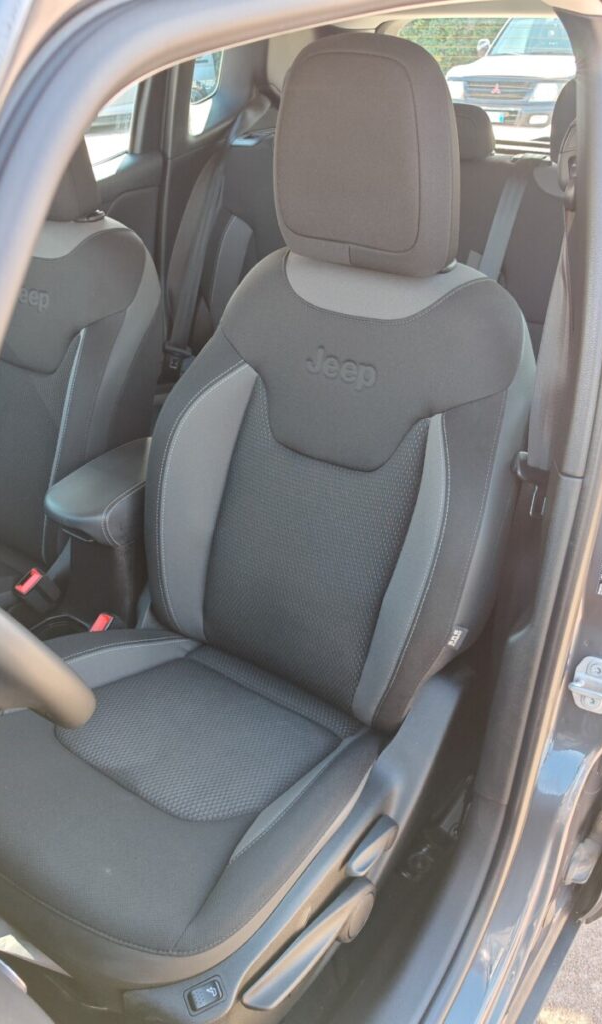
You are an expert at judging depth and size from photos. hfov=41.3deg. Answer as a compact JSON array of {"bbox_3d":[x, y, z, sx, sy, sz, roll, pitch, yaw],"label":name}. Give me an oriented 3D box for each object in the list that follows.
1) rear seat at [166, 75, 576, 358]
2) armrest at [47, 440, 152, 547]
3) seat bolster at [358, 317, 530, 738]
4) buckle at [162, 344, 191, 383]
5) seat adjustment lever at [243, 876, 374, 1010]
[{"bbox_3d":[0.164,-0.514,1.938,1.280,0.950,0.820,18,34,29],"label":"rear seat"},{"bbox_3d":[-0.289,-0.050,1.429,0.150,0.085,0.320,18,34,29],"label":"armrest"},{"bbox_3d":[0.217,0.031,1.198,0.125,0.600,0.190,18,14,29],"label":"seat bolster"},{"bbox_3d":[-0.362,-0.423,2.301,0.075,0.105,0.035,18,34,29],"label":"buckle"},{"bbox_3d":[0.019,0.527,0.985,0.045,0.085,0.260,18,19,29],"label":"seat adjustment lever"}]

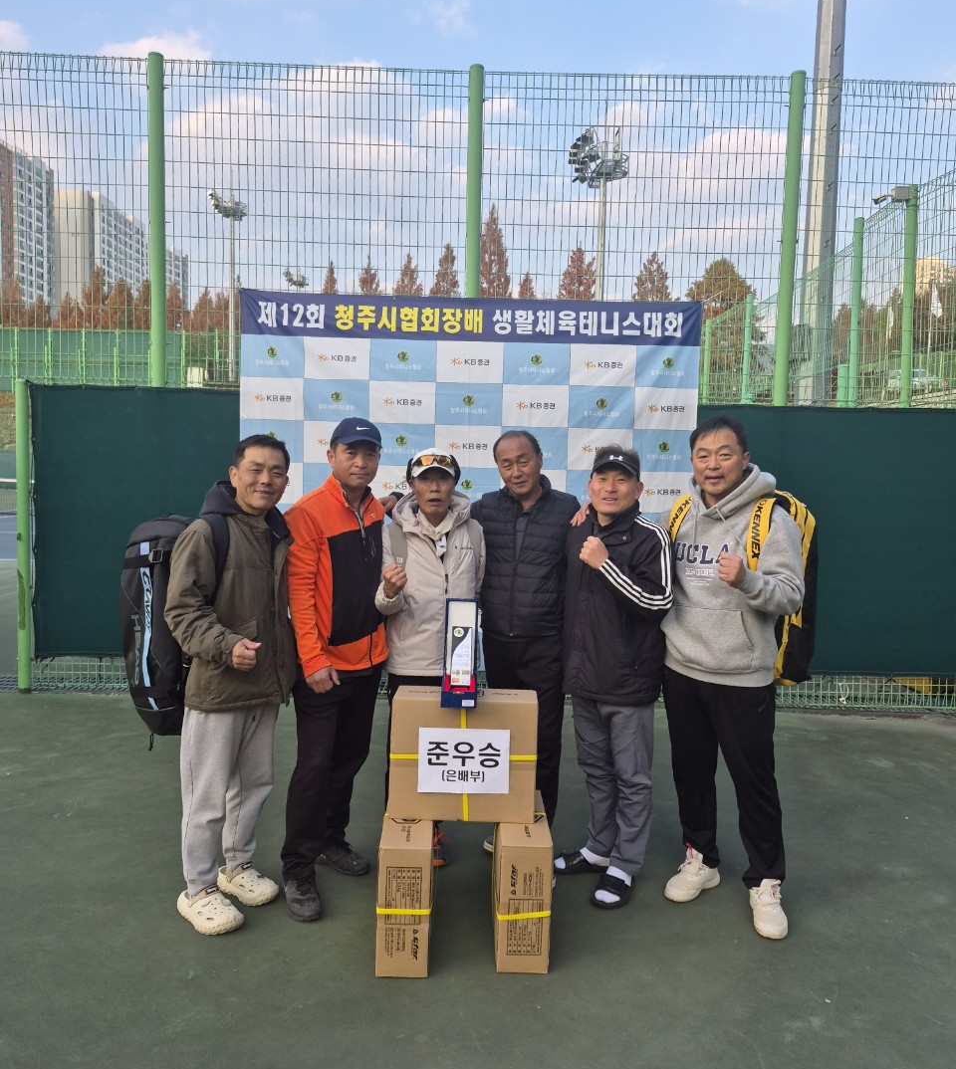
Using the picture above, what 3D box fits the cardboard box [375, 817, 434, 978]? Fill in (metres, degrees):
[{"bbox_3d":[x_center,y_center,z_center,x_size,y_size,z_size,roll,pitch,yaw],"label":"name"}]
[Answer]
[{"bbox_3d":[-0.223,1.132,2.801,0.156,0.402,0.472,2,4,0],"label":"cardboard box"}]

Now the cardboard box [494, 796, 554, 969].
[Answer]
[{"bbox_3d":[0.144,1.140,2.841,0.156,0.402,0.472,2,4,0],"label":"cardboard box"}]

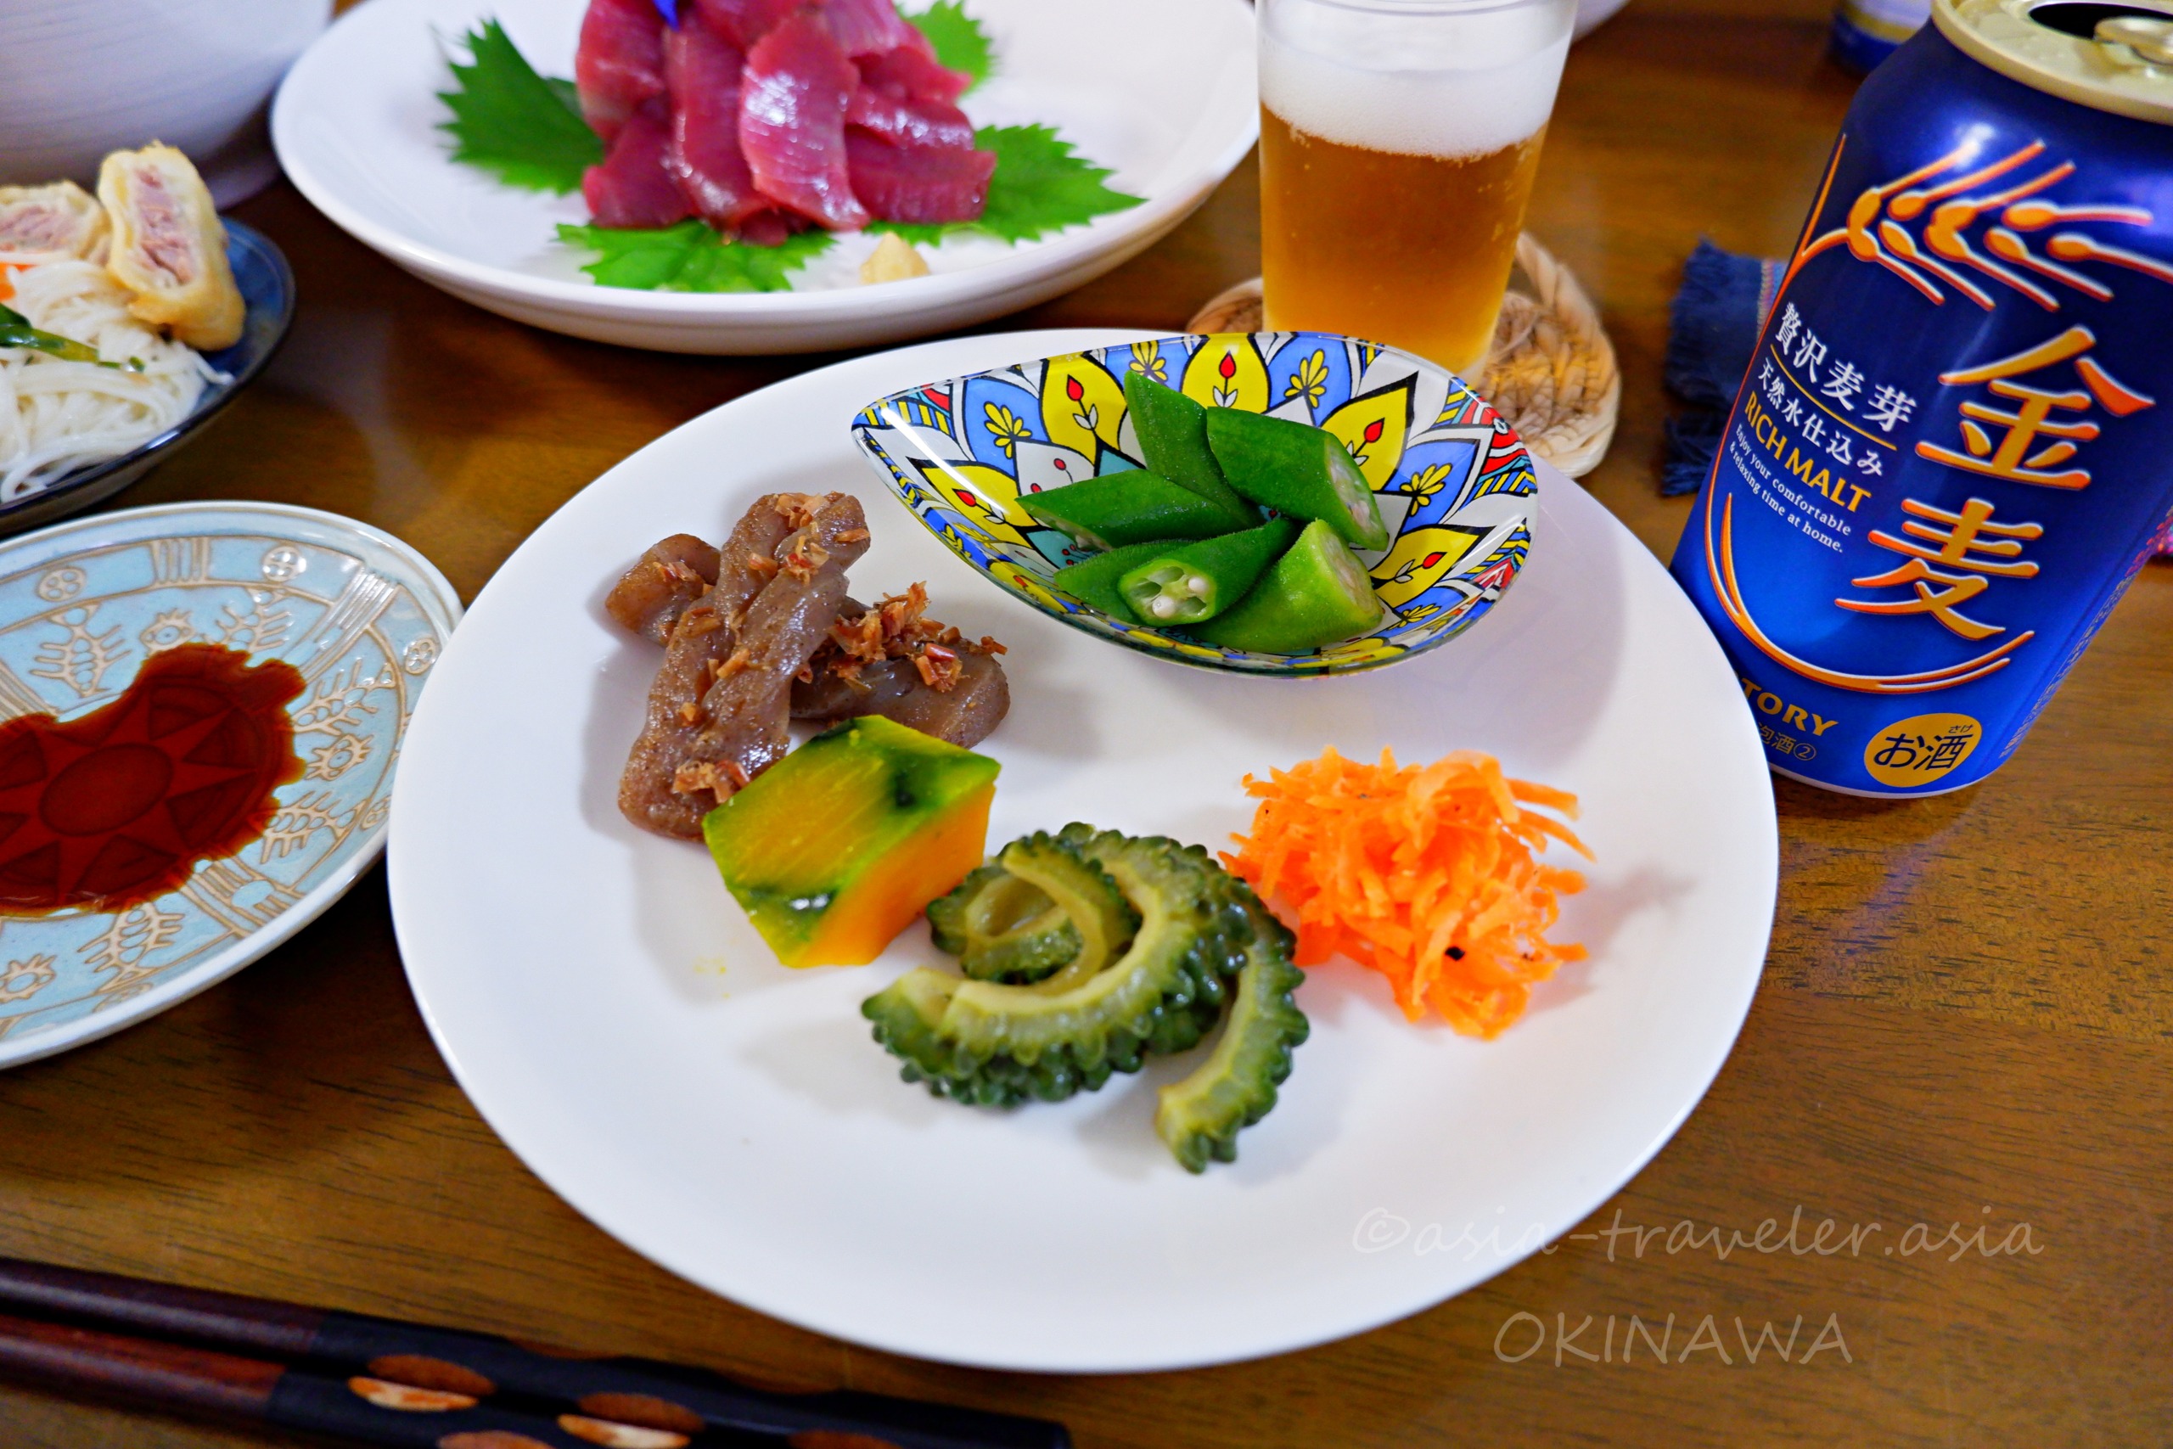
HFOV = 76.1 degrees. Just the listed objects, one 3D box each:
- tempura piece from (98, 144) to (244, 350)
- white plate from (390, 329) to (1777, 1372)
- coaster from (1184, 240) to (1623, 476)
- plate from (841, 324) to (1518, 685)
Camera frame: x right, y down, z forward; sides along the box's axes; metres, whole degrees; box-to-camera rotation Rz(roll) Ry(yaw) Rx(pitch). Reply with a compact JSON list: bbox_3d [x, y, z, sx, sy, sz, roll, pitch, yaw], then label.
[{"bbox_3d":[-0.204,-0.106,0.310,0.022,0.039,0.024,-26,11,-18],"label":"tempura piece"},{"bbox_3d":[0.000,0.002,0.243,0.222,0.025,0.222,0,47,0],"label":"white plate"},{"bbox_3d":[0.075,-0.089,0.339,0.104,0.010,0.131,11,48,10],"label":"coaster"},{"bbox_3d":[0.018,-0.037,0.267,0.129,0.029,0.100,6,47,6],"label":"plate"}]

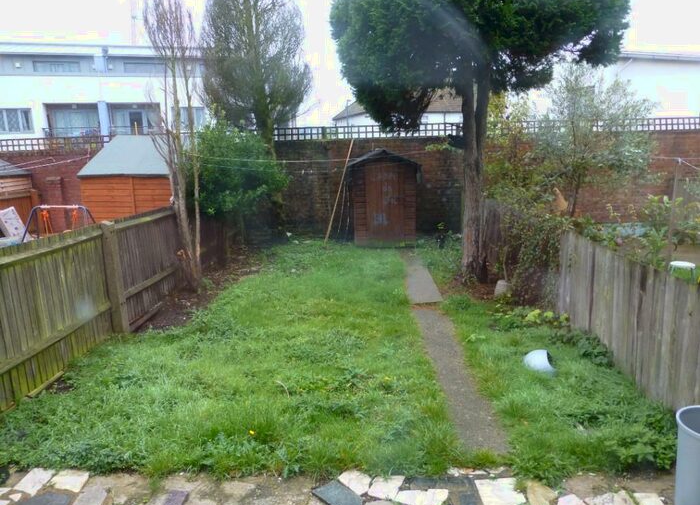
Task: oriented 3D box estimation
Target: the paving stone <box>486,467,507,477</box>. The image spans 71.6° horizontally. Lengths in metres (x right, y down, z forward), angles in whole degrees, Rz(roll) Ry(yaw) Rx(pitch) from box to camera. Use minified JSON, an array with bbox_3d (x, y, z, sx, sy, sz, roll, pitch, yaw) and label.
[{"bbox_3d":[0.850,1.290,2.835,0.125,0.030,0.090,-2,12,0],"label":"paving stone"}]

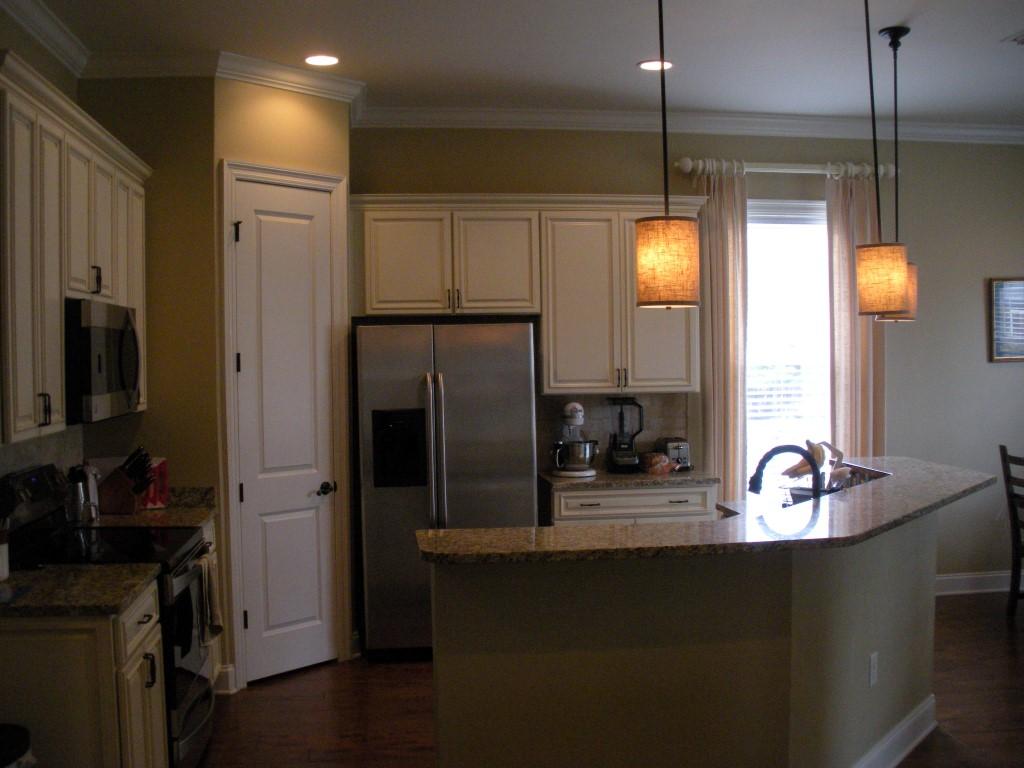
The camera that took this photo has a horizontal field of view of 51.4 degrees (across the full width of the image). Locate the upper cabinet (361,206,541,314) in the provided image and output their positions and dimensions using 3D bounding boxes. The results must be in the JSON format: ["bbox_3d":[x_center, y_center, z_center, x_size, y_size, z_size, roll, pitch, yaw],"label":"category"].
[{"bbox_3d":[-0.350,-0.678,6.088,1.000,0.585,0.340,-1,2,-7],"label":"upper cabinet"}]

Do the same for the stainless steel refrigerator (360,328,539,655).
[{"bbox_3d":[-0.371,0.562,5.848,0.910,1.758,0.820,-1,2,-7],"label":"stainless steel refrigerator"}]

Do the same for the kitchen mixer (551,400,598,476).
[{"bbox_3d":[0.360,0.315,6.155,0.262,0.420,0.360,-1,2,-7],"label":"kitchen mixer"}]

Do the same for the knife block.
[{"bbox_3d":[-1.732,0.467,4.692,0.165,0.205,0.100,-1,2,-7],"label":"knife block"}]

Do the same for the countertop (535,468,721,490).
[{"bbox_3d":[0.646,0.538,6.103,0.935,0.036,0.645,-1,2,-7],"label":"countertop"}]

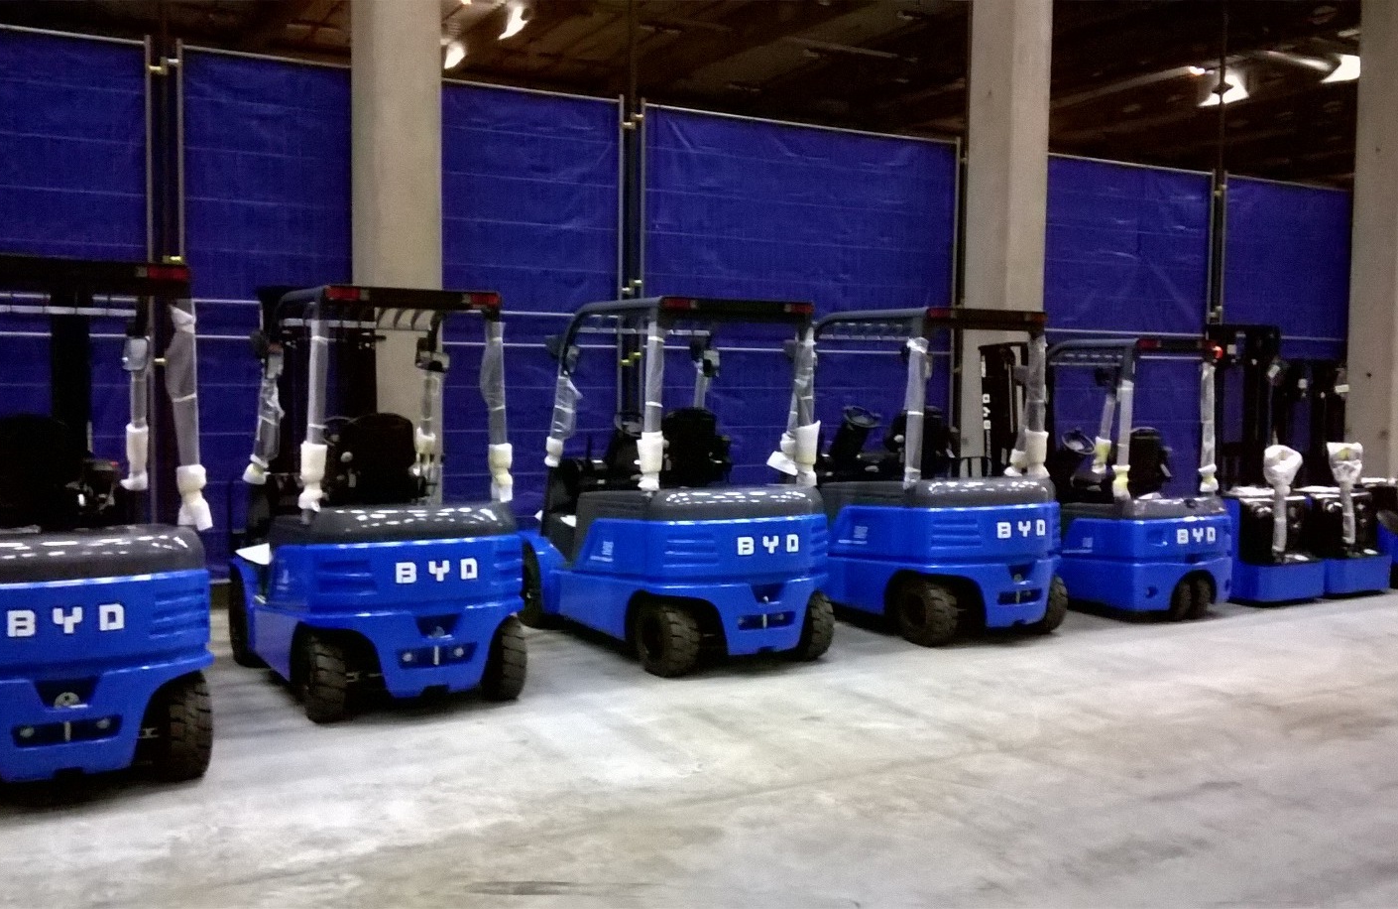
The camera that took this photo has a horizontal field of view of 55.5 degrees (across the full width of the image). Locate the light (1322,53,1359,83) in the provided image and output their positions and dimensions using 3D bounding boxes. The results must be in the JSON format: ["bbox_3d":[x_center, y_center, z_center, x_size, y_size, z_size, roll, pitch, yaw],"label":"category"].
[{"bbox_3d":[9.949,-5.933,20.415,0.560,0.430,0.560,-1,4,-29],"label":"light"}]

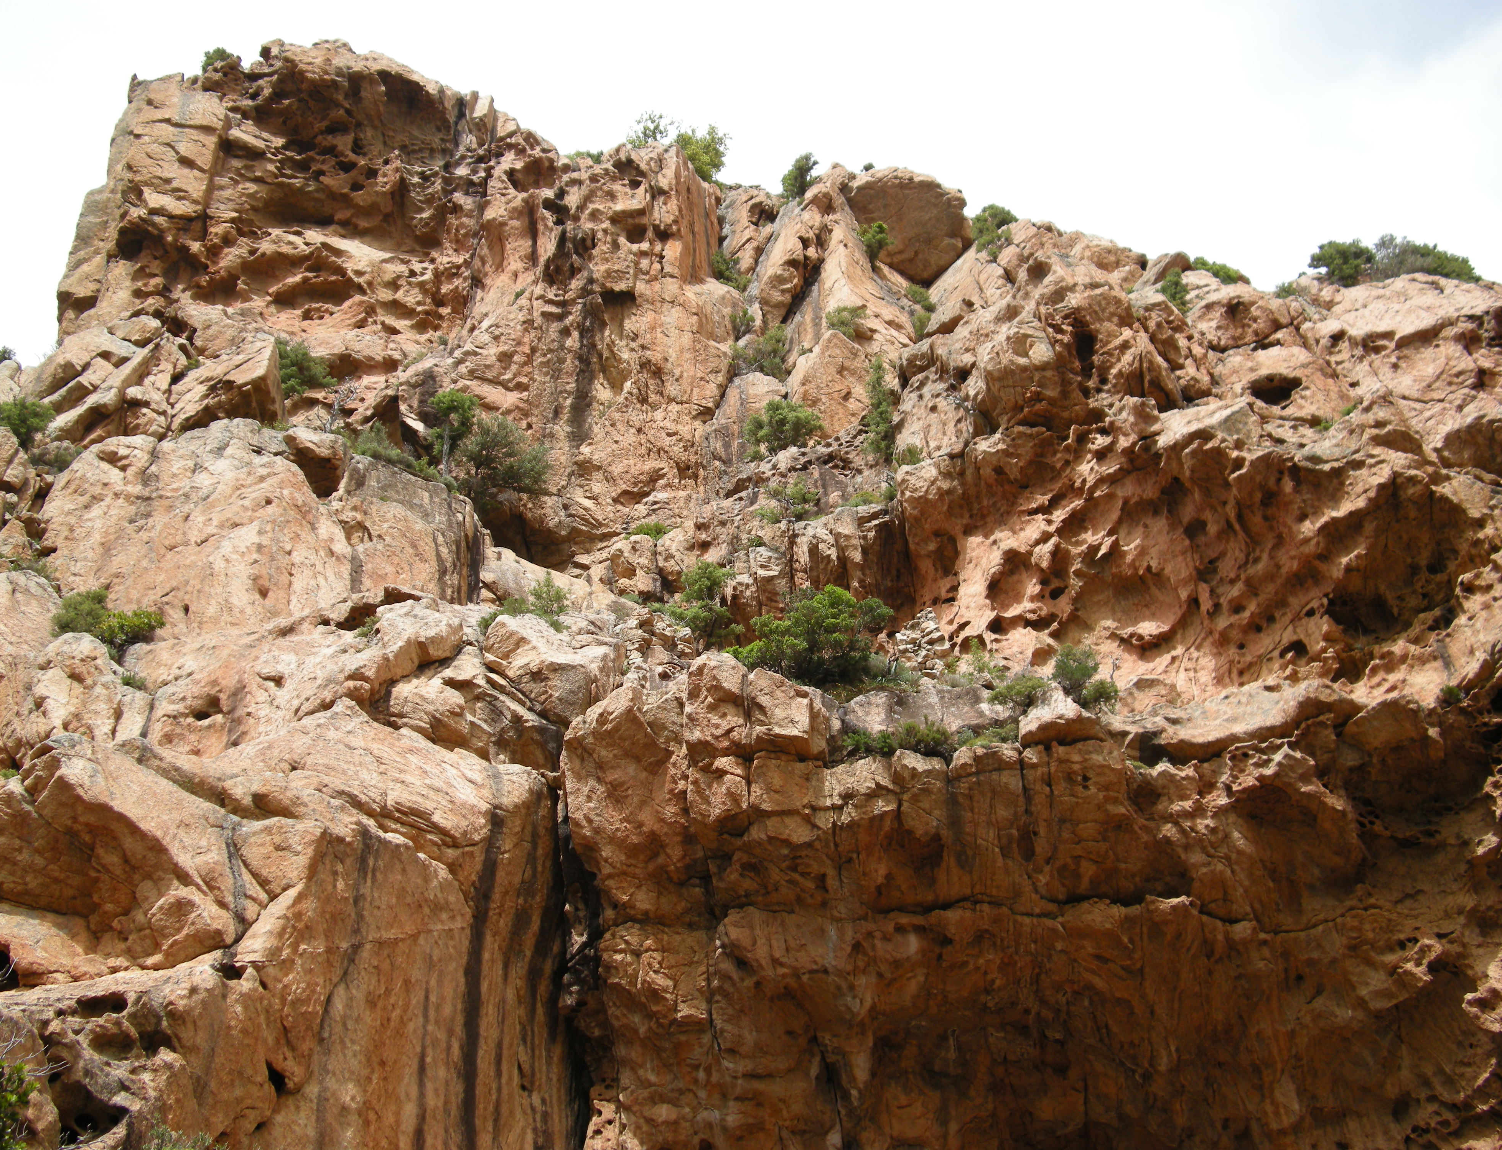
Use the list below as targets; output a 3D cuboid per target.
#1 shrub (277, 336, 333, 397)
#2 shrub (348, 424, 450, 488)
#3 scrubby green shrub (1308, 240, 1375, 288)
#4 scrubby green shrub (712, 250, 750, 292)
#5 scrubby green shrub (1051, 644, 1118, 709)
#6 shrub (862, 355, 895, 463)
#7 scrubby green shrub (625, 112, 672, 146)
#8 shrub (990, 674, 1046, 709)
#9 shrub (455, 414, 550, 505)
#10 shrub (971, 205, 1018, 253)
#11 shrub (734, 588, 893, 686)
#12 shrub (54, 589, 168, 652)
[{"bbox_3d":[-10.890,-5.043,40.000,1.460,1.310,1.320,0,-27,0],"label":"shrub"},{"bbox_3d":[-7.723,-2.605,36.000,2.260,1.220,1.360,0,-27,0],"label":"shrub"},{"bbox_3d":[19.438,-10.202,54.000,2.210,1.474,1.989,0,-22,0],"label":"scrubby green shrub"},{"bbox_3d":[-0.561,-8.633,46.500,1.090,1.100,0.980,0,-27,0],"label":"scrubby green shrub"},{"bbox_3d":[6.502,1.988,32.000,1.330,1.190,1.130,0,-27,0],"label":"scrubby green shrub"},{"bbox_3d":[3.486,-4.555,45.000,0.888,3.221,0.888,0,-22,0],"label":"shrub"},{"bbox_3d":[-3.479,-15.103,56.000,1.596,1.381,1.437,0,-22,0],"label":"scrubby green shrub"},{"bbox_3d":[5.868,2.552,36.000,1.237,0.724,1.051,0,-22,0],"label":"shrub"},{"bbox_3d":[-6.537,-3.033,43.000,2.546,2.405,2.291,0,-22,0],"label":"shrub"},{"bbox_3d":[7.715,-11.003,52.000,1.482,1.563,1.334,0,-22,0],"label":"shrub"},{"bbox_3d":[1.379,1.366,37.000,3.705,2.163,2.964,0,-22,0],"label":"shrub"},{"bbox_3d":[-10.969,0.767,28.000,1.940,0.900,1.360,0,-27,0],"label":"shrub"}]

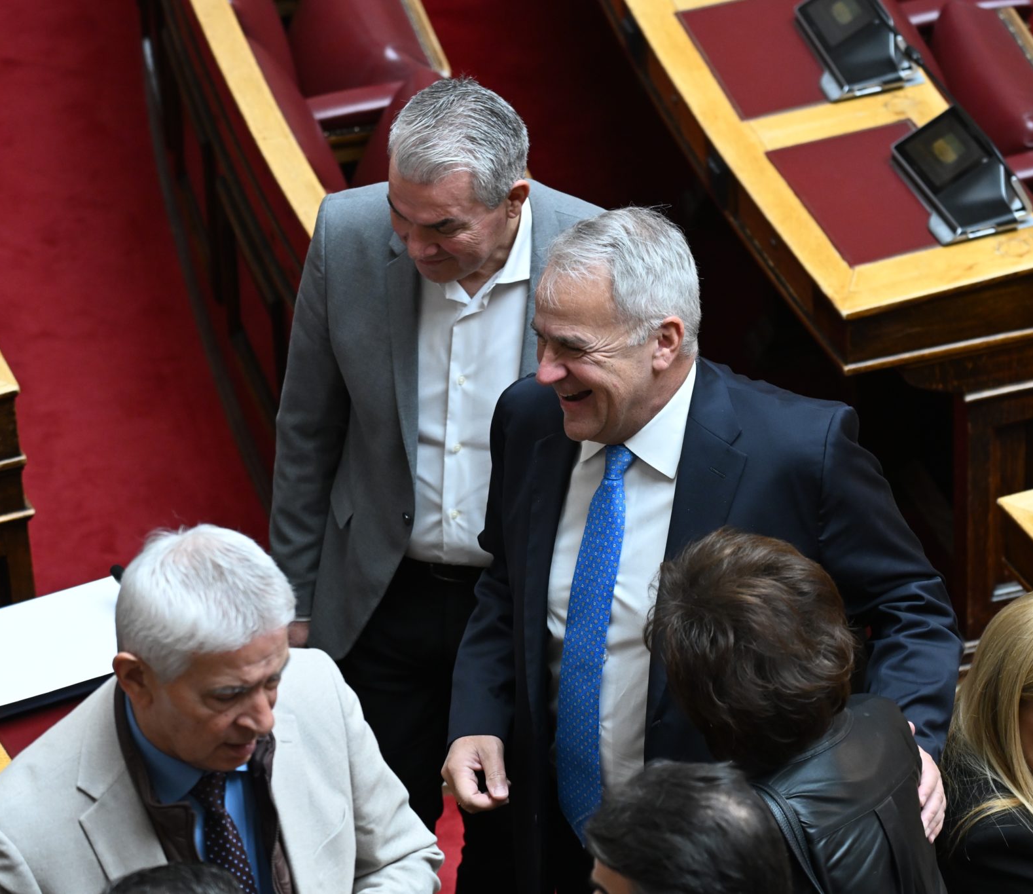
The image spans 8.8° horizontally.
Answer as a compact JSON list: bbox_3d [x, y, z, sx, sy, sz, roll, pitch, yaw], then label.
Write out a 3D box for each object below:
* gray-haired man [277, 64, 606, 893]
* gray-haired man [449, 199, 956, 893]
[{"bbox_3d":[-0.079,0.230,9.140,0.560,1.770,0.420,8,36,15],"label":"gray-haired man"},{"bbox_3d":[0.252,0.436,8.832,0.690,1.760,0.490,13,38,21],"label":"gray-haired man"}]

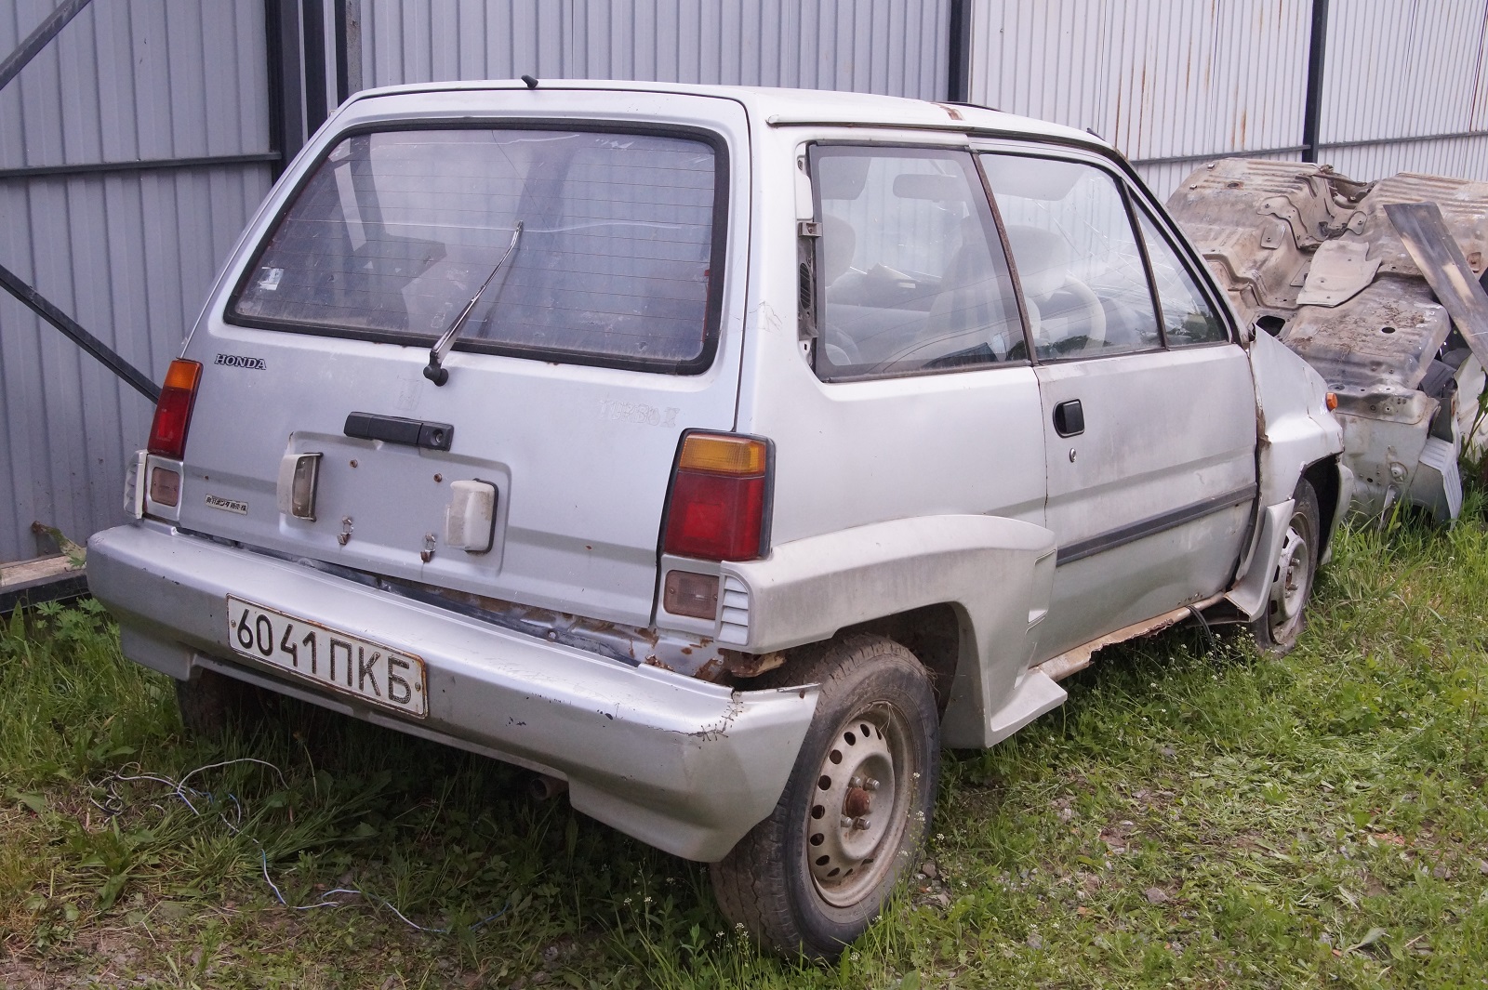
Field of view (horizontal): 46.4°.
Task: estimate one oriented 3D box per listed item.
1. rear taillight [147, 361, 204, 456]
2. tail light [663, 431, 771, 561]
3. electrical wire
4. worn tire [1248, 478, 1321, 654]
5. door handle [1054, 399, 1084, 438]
[{"bbox_3d":[-1.123,-0.174,3.433,0.160,0.196,0.088,9,5,34],"label":"rear taillight"},{"bbox_3d":[-0.035,0.002,2.699,0.160,0.196,0.088,9,5,34],"label":"tail light"},{"bbox_3d":[-0.952,0.680,3.449,0.380,0.080,1.190,-10,16,-43],"label":"electrical wire"},{"bbox_3d":[1.448,0.202,4.826,0.180,0.530,0.570,9,12,34],"label":"worn tire"},{"bbox_3d":[0.659,-0.156,3.527,0.030,0.075,0.145,2,8,35],"label":"door handle"}]

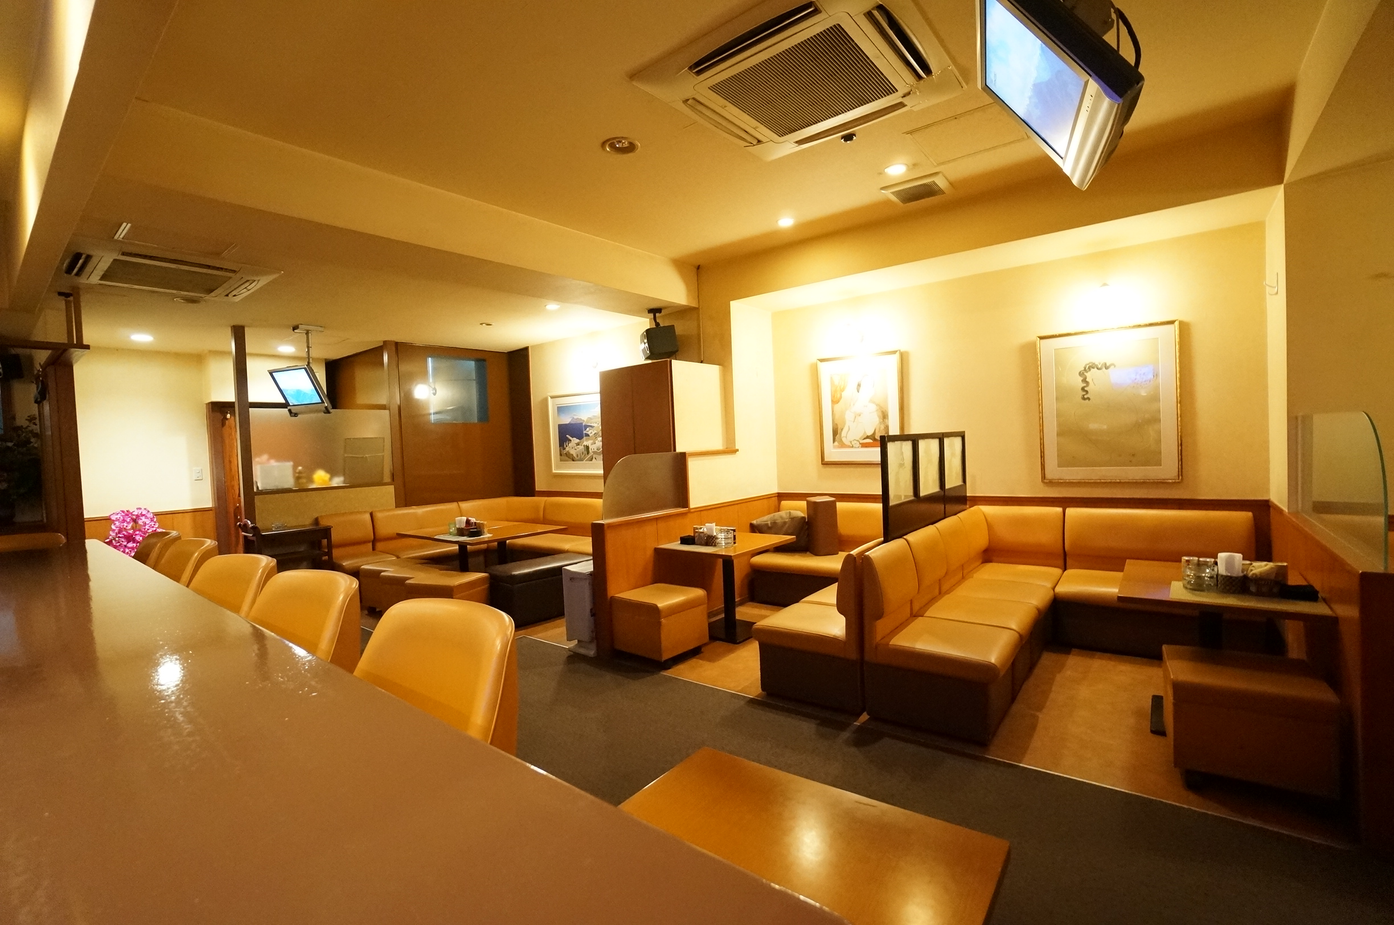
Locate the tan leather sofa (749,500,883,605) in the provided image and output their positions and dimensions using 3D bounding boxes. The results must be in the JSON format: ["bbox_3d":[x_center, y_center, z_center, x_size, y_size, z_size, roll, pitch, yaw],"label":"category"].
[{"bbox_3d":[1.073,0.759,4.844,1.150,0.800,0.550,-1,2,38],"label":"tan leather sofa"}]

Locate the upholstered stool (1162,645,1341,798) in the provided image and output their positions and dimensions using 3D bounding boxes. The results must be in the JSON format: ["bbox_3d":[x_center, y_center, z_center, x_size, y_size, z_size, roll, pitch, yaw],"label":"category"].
[{"bbox_3d":[1.920,0.913,2.035,0.390,0.380,0.380,-2,2,34],"label":"upholstered stool"}]

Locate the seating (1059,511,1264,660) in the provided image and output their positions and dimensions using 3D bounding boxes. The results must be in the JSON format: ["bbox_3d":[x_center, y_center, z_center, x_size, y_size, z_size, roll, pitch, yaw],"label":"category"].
[{"bbox_3d":[2.487,0.667,3.166,0.870,0.755,0.590,-1,2,39],"label":"seating"}]

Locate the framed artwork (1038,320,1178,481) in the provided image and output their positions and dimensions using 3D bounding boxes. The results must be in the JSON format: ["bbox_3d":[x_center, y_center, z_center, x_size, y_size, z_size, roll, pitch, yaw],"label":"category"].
[{"bbox_3d":[2.691,-0.372,3.814,0.755,1.005,0.035,-1,2,38],"label":"framed artwork"}]

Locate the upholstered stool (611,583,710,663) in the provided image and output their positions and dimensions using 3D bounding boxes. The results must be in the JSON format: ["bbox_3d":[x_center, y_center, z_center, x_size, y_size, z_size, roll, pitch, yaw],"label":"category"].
[{"bbox_3d":[-0.227,0.972,3.540,0.380,0.380,0.385,-1,2,39],"label":"upholstered stool"}]

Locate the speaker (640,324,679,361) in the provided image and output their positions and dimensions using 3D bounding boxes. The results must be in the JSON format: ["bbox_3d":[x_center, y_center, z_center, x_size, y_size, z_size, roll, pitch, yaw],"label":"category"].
[{"bbox_3d":[-0.309,-0.977,4.750,0.240,0.225,0.220,-8,3,-20],"label":"speaker"}]

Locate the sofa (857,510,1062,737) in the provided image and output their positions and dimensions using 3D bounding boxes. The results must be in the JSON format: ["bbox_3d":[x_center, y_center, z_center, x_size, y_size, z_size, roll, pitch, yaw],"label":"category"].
[{"bbox_3d":[1.544,0.715,3.127,0.560,0.750,1.830,-1,2,39],"label":"sofa"}]

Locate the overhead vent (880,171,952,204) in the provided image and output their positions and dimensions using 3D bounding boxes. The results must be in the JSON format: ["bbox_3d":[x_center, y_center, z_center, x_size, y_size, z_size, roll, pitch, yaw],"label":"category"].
[{"bbox_3d":[1.290,-1.615,3.430,0.310,0.035,0.310,-1,2,39],"label":"overhead vent"}]

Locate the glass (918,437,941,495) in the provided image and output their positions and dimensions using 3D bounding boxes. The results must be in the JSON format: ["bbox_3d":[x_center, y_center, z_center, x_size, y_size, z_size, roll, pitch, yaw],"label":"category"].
[{"bbox_3d":[1.471,0.023,3.648,0.020,0.350,0.440,-1,2,38],"label":"glass"}]

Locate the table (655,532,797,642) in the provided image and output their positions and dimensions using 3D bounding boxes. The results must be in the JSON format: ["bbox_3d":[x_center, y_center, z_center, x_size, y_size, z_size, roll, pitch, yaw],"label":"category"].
[{"bbox_3d":[0.217,0.839,3.951,0.670,0.580,0.740,-1,2,39],"label":"table"}]

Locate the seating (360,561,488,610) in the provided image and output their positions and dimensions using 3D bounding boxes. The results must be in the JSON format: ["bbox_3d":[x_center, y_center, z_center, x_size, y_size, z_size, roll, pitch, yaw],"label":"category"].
[{"bbox_3d":[-2.330,1.101,4.902,1.580,0.390,0.500,-1,2,38],"label":"seating"}]

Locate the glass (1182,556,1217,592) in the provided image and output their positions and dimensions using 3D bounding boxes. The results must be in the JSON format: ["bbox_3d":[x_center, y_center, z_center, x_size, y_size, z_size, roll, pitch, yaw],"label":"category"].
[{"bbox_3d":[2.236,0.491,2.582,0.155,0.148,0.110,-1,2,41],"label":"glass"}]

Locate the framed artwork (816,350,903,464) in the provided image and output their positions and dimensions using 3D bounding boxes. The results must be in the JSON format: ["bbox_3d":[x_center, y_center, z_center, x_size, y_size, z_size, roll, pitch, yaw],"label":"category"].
[{"bbox_3d":[1.355,-0.437,4.854,0.700,0.915,0.035,-1,2,38],"label":"framed artwork"}]

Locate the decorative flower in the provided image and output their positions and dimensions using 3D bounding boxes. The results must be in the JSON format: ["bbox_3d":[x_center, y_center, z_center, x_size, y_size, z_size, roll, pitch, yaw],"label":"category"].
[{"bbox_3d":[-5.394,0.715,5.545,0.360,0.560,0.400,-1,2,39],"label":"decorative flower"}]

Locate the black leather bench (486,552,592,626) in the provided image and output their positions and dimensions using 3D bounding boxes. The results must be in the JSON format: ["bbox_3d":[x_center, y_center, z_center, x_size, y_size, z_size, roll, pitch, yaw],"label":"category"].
[{"bbox_3d":[-1.217,0.986,4.612,0.440,0.385,0.800,-1,2,39],"label":"black leather bench"}]

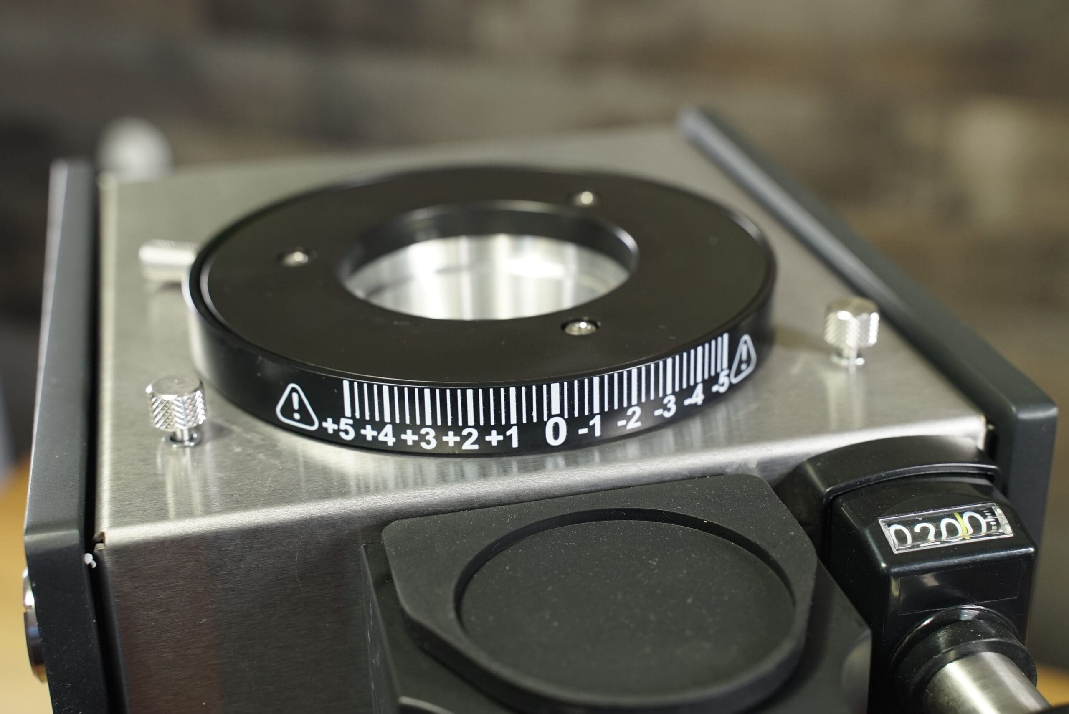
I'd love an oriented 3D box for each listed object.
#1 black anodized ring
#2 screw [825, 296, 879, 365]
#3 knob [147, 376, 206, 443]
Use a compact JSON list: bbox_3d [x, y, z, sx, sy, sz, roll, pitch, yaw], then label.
[{"bbox_3d":[-0.011,-0.015,0.328,0.122,0.013,0.122,-1,26,1],"label":"black anodized ring"},{"bbox_3d":[0.063,-0.005,0.304,0.010,0.011,0.010,-1,26,1],"label":"screw"},{"bbox_3d":[-0.065,0.010,0.281,0.010,0.011,0.010,-7,27,-12],"label":"knob"}]

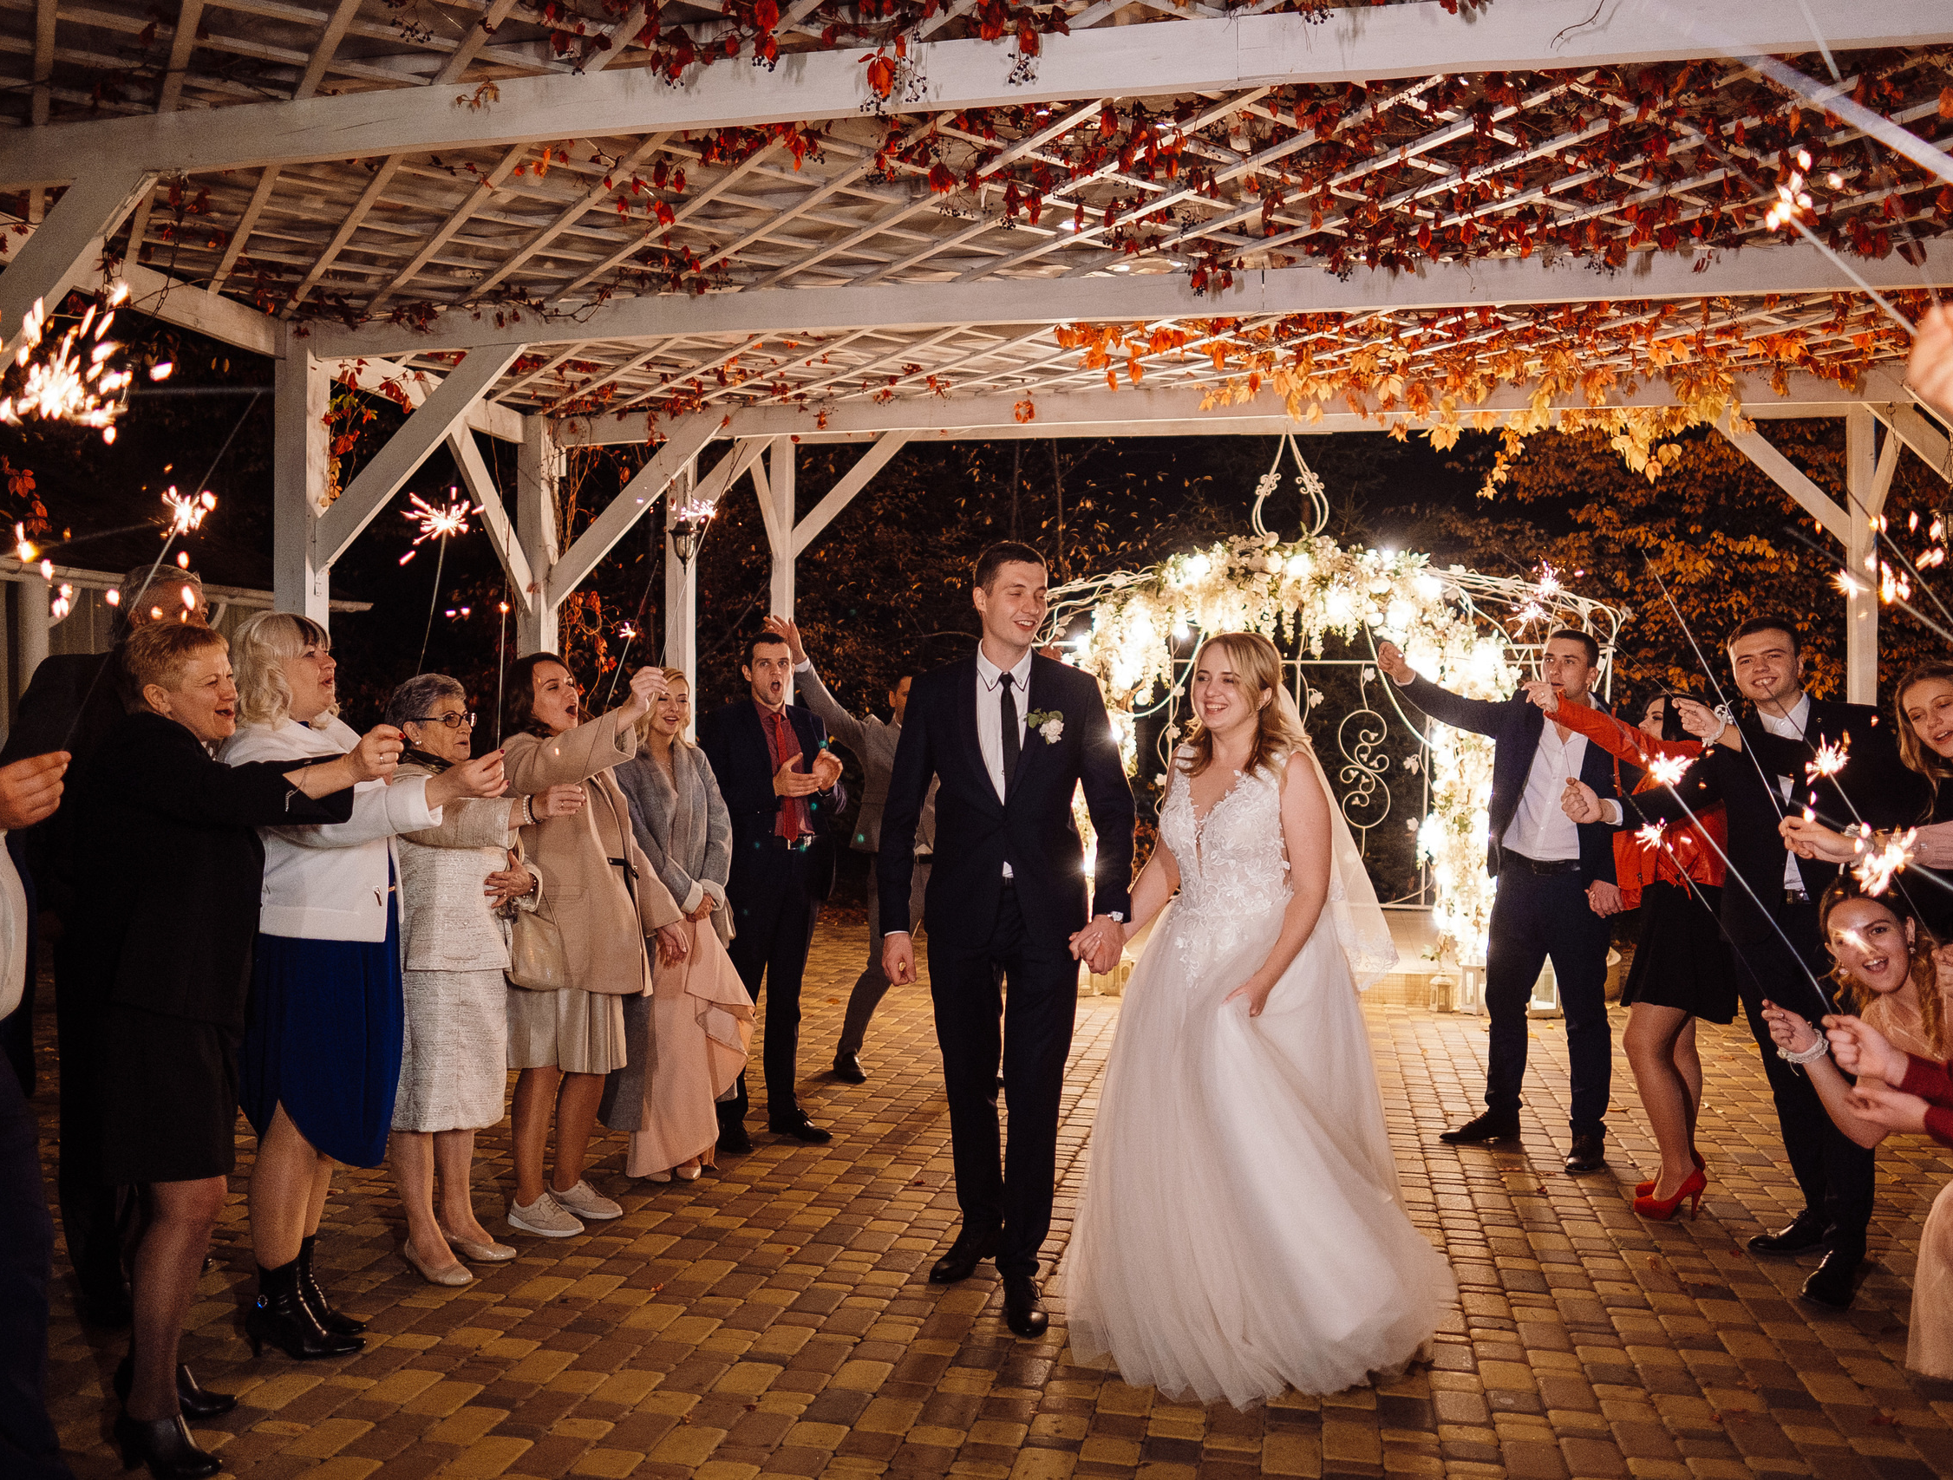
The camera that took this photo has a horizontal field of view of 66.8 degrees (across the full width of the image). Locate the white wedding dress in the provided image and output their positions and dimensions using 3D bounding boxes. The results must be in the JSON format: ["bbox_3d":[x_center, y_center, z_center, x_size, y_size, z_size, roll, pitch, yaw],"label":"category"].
[{"bbox_3d":[0.660,0.705,3.500,0.920,1.380,0.950,0,0,22],"label":"white wedding dress"}]

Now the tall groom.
[{"bbox_3d":[0.081,0.457,3.695,0.660,1.890,0.480,0,0,0],"label":"tall groom"}]

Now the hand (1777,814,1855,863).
[{"bbox_3d":[1.622,0.189,2.860,0.150,0.085,0.080,0,0,-18],"label":"hand"}]

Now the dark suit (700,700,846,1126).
[{"bbox_3d":[-0.715,0.591,5.176,0.530,1.500,0.380,0,0,-22],"label":"dark suit"}]

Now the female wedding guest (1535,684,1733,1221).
[{"bbox_3d":[2.050,0.620,4.580,0.620,1.580,0.480,0,0,-22],"label":"female wedding guest"}]

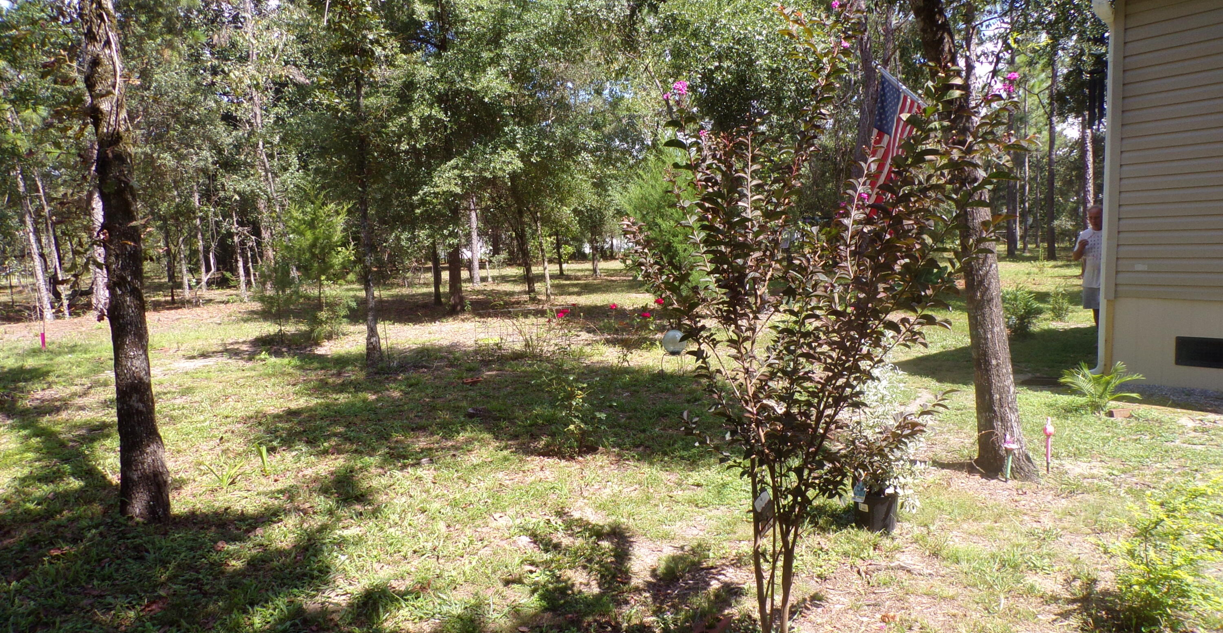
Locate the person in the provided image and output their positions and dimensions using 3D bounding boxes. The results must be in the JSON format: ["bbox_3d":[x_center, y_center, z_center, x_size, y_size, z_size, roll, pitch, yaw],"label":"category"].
[{"bbox_3d":[5.552,-0.431,9.700,0.540,1.730,0.360,1,5,25],"label":"person"}]

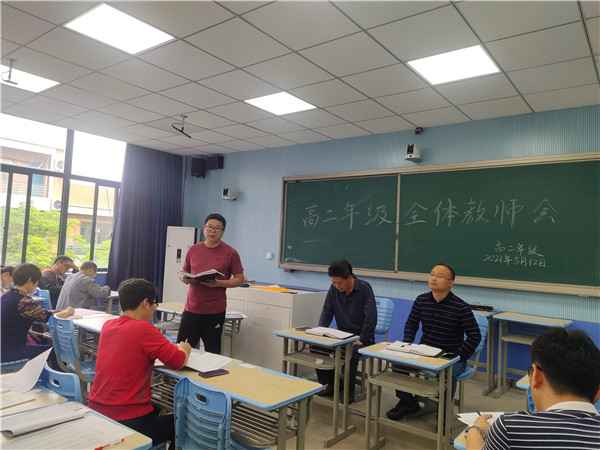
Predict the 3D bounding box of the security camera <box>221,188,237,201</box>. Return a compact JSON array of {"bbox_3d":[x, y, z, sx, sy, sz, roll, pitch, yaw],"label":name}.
[{"bbox_3d":[-1.110,-0.485,6.835,0.170,0.190,0.300,2,-3,27],"label":"security camera"}]

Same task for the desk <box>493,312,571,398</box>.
[{"bbox_3d":[2.140,1.246,4.008,0.610,0.770,0.430,1,-3,33],"label":"desk"}]

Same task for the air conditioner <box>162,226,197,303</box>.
[{"bbox_3d":[-1.970,0.878,7.123,0.480,1.700,0.360,3,-3,-7],"label":"air conditioner"}]

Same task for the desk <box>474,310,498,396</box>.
[{"bbox_3d":[1.636,1.228,4.371,0.610,0.740,0.440,1,-3,38],"label":"desk"}]

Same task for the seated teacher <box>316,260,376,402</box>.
[{"bbox_3d":[0.454,0.917,4.009,0.520,1.200,0.660,2,-3,26],"label":"seated teacher"}]

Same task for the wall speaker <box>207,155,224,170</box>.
[{"bbox_3d":[-1.396,-1.023,7.154,0.270,0.200,0.180,1,-3,38],"label":"wall speaker"}]

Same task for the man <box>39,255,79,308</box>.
[{"bbox_3d":[-3.080,0.991,5.462,0.550,1.200,0.800,1,-3,38],"label":"man"}]

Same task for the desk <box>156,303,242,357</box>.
[{"bbox_3d":[-1.112,1.264,4.461,1.190,0.770,0.460,1,-3,38],"label":"desk"}]

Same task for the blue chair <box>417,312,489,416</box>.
[{"bbox_3d":[1.156,1.118,3.384,0.420,0.810,0.550,1,-4,41],"label":"blue chair"}]

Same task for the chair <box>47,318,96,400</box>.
[{"bbox_3d":[-1.561,1.137,3.284,0.420,0.860,0.520,1,-3,38],"label":"chair"}]

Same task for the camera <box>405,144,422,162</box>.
[{"bbox_3d":[1.320,-0.826,5.046,0.140,0.190,0.200,1,-3,38],"label":"camera"}]

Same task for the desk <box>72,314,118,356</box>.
[{"bbox_3d":[-1.615,1.193,3.648,0.610,0.720,0.440,1,-3,38],"label":"desk"}]

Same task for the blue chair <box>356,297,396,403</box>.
[{"bbox_3d":[0.579,1.119,4.056,0.420,0.860,0.530,1,-3,38],"label":"blue chair"}]

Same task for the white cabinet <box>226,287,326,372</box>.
[{"bbox_3d":[-0.358,1.107,4.761,1.200,0.820,0.620,1,-3,40],"label":"white cabinet"}]

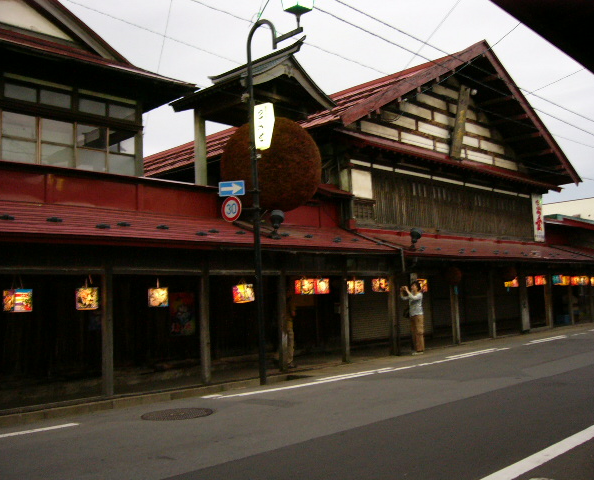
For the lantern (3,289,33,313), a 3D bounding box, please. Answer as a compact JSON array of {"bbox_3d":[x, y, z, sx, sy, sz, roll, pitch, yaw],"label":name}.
[{"bbox_3d":[-3.905,0.852,9.073,0.290,0.315,0.290,-6,-6,35],"label":"lantern"}]

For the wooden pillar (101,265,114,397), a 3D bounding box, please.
[{"bbox_3d":[-2.914,1.385,9.950,0.115,2.005,0.115,2,-7,-45],"label":"wooden pillar"}]

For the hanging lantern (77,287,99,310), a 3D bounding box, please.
[{"bbox_3d":[-3.173,0.886,9.800,0.325,0.335,0.325,0,-6,-23],"label":"hanging lantern"}]

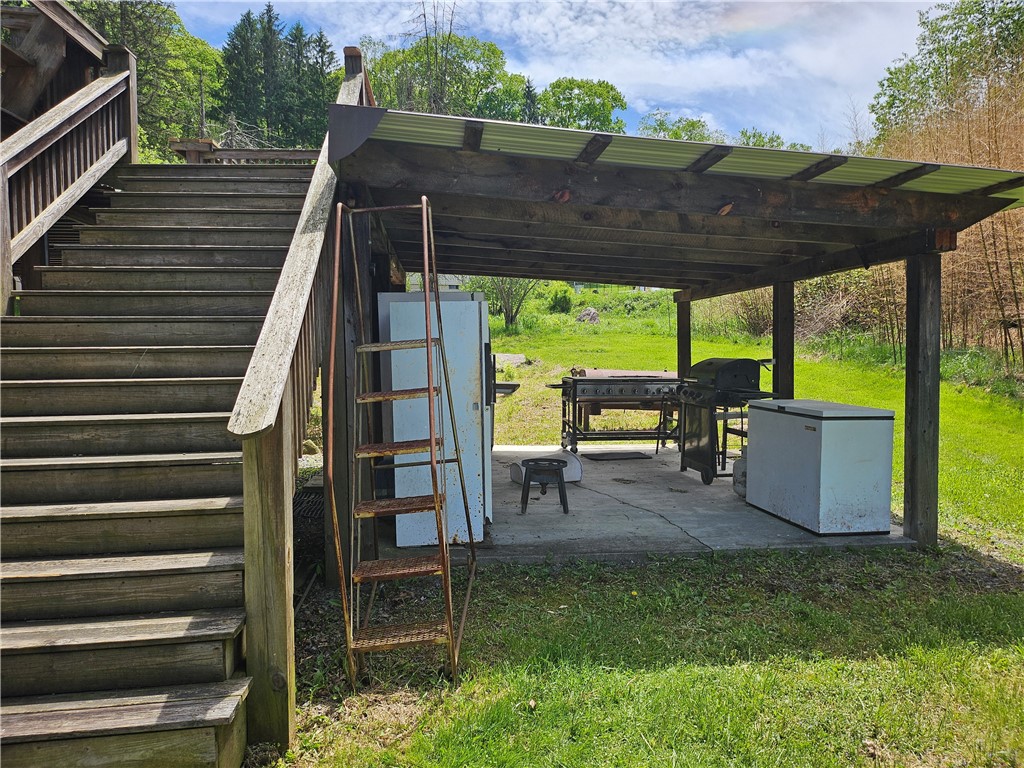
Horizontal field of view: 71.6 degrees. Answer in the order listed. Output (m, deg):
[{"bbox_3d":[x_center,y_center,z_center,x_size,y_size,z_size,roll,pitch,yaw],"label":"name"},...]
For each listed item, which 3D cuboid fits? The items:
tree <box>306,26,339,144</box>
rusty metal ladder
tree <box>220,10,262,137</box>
[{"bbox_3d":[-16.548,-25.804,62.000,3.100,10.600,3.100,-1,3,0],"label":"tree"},{"bbox_3d":[-0.562,0.154,3.502,0.561,2.173,1.204,-4,5,-2],"label":"rusty metal ladder"},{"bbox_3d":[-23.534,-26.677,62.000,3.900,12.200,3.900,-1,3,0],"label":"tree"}]

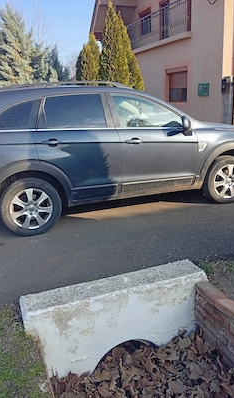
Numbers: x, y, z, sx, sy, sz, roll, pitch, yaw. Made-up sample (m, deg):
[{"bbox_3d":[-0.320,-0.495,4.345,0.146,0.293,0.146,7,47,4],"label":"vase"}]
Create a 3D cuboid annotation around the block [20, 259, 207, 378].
[{"bbox_3d":[0.010,1.030,2.691,1.530,0.660,0.260,-9,17,-16],"label":"block"}]

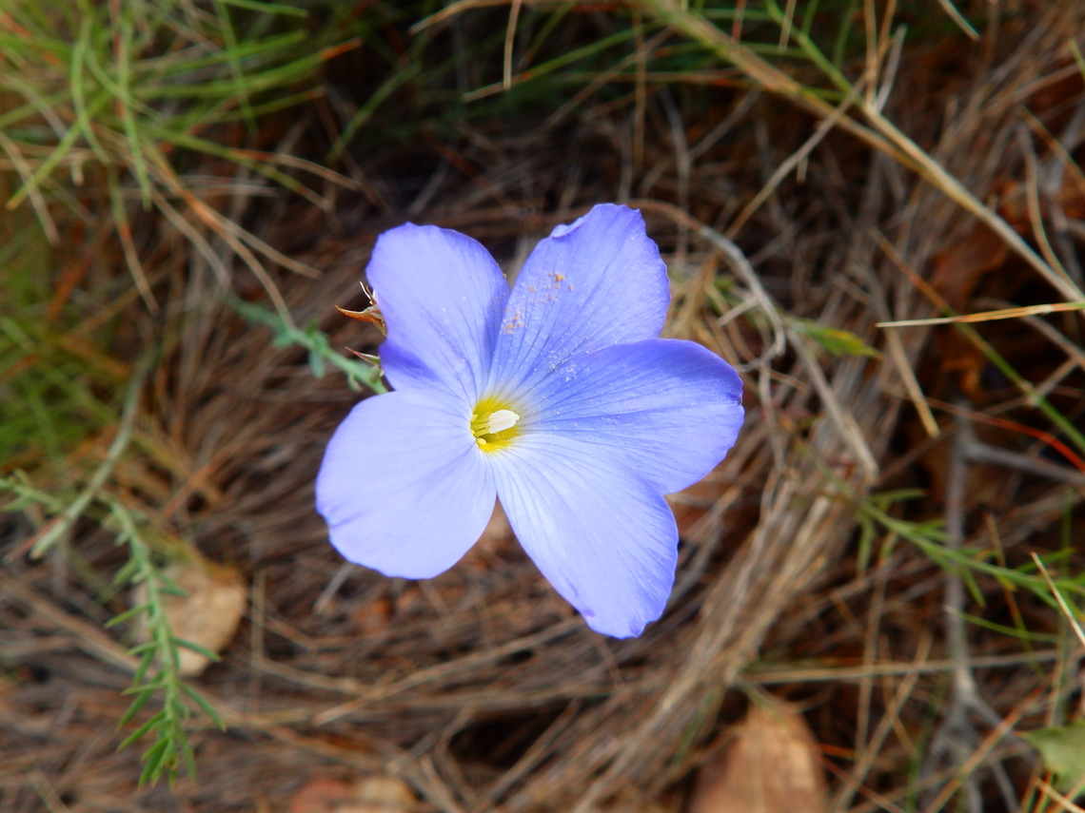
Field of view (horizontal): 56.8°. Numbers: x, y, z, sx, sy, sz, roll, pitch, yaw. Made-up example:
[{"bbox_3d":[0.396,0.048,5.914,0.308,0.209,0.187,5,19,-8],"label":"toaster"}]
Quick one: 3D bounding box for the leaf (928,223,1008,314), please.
[{"bbox_3d":[0.110,-0.036,0.260,0.017,0.007,0.028,38,71,16],"label":"leaf"}]

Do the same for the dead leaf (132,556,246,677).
[{"bbox_3d":[-0.083,0.049,0.235,0.027,0.006,0.030,3,65,1],"label":"dead leaf"}]

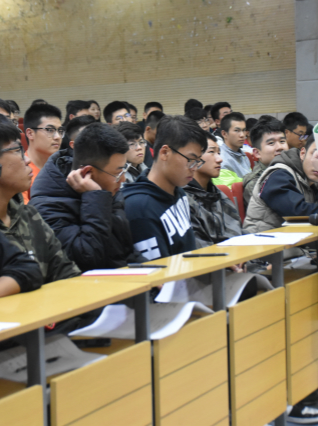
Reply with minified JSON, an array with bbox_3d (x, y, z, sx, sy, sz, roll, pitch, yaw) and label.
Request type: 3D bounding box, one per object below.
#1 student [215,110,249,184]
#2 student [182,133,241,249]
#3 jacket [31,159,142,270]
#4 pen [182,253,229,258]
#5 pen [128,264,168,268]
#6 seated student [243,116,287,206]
[{"bbox_3d":[0.567,-0.034,6.189,0.700,1.280,0.480,1,5,29],"label":"student"},{"bbox_3d":[0.300,0.261,3.896,0.700,1.250,0.480,1,5,29],"label":"student"},{"bbox_3d":[-0.215,0.141,2.980,0.410,0.650,0.500,1,5,24],"label":"jacket"},{"bbox_3d":[0.163,0.141,3.199,0.158,0.012,0.012,-3,4,-15],"label":"pen"},{"bbox_3d":[-0.036,0.164,2.952,0.146,0.012,0.012,1,5,33],"label":"pen"},{"bbox_3d":[0.627,0.166,4.716,0.700,1.300,0.480,1,5,29],"label":"seated student"}]

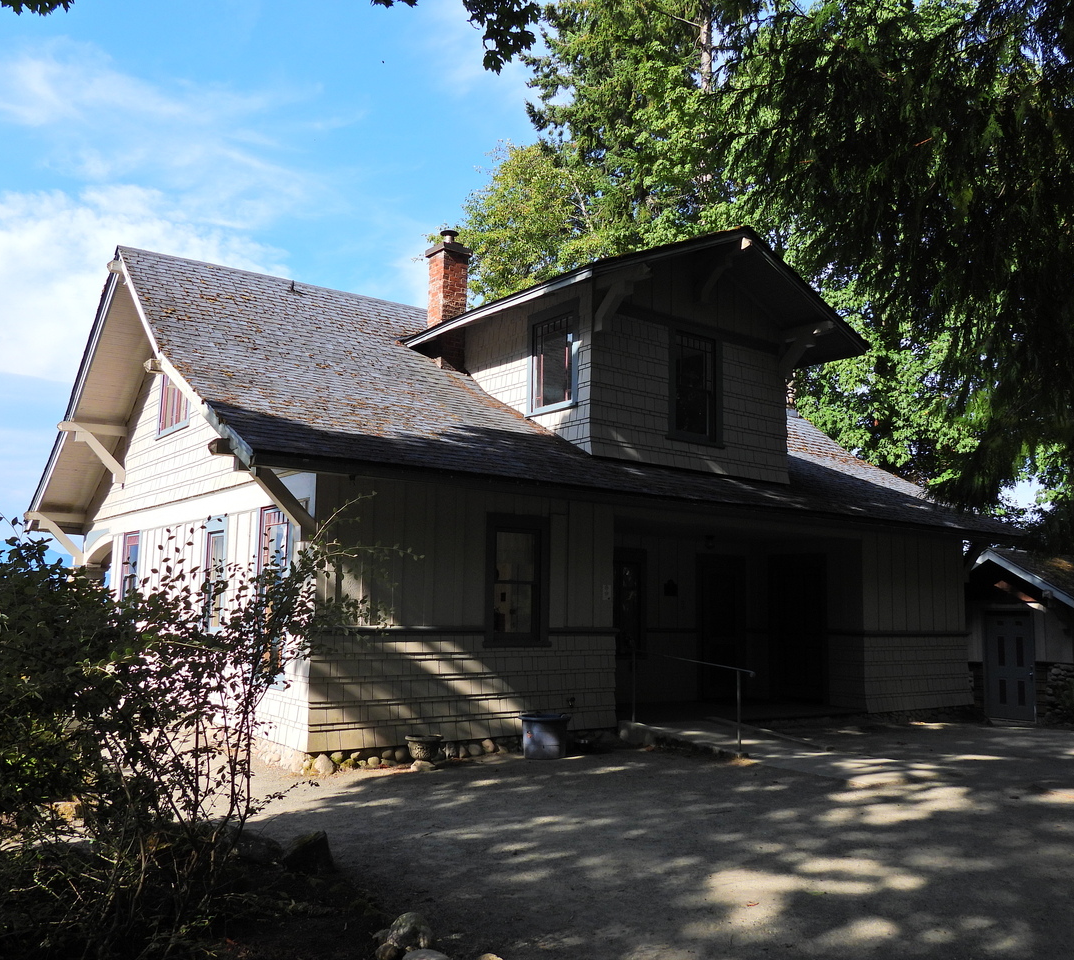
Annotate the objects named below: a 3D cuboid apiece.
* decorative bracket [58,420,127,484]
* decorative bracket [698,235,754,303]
[{"bbox_3d":[-7.106,-0.418,16.491,1.074,0.906,0.153,6,-9,-36],"label":"decorative bracket"},{"bbox_3d":[2.552,-2.862,14.167,0.148,0.704,0.985,6,-9,-36],"label":"decorative bracket"}]

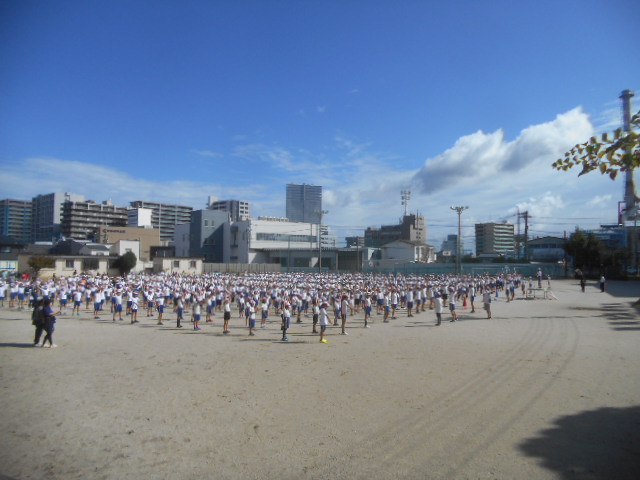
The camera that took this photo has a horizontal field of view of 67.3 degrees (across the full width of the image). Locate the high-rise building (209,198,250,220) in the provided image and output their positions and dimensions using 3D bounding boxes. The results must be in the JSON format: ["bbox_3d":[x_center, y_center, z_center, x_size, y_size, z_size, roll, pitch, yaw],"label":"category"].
[{"bbox_3d":[-62.220,-5.757,332.356,27.000,39.877,11.000,-1,-2,33],"label":"high-rise building"}]

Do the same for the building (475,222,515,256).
[{"bbox_3d":[133.043,2.175,365.980,26.000,28.714,15.500,2,-2,-35],"label":"building"}]

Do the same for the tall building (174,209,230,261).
[{"bbox_3d":[-21.277,0.426,88.267,8.500,10.960,6.300,-2,-3,45],"label":"tall building"}]

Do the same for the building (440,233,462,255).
[{"bbox_3d":[126.436,7.938,459.817,9.000,23.670,18.000,2,-3,-40],"label":"building"}]

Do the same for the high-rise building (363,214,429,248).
[{"bbox_3d":[56.119,-0.116,358.044,16.500,31.815,45.000,2,-3,-38],"label":"high-rise building"}]

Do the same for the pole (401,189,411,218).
[{"bbox_3d":[61.034,-26.135,343.135,6.500,18.477,5.000,0,-2,10],"label":"pole"}]

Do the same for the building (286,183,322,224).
[{"bbox_3d":[-19.493,-21.839,608.723,40.000,91.839,24.000,1,-2,-18],"label":"building"}]

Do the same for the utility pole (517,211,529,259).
[{"bbox_3d":[35.203,0.518,83.040,2.000,11.087,0.900,0,-2,10],"label":"utility pole"}]

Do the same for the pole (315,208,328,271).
[{"bbox_3d":[0.161,0.570,60.017,1.750,8.956,0.800,0,-2,0],"label":"pole"}]

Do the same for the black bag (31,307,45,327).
[{"bbox_3d":[-9.115,2.470,15.521,0.420,0.620,0.250,1,-2,-30],"label":"black bag"}]

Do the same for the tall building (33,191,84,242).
[{"bbox_3d":[-167.481,-7.720,308.357,27.000,40.861,20.000,-1,-2,35],"label":"tall building"}]

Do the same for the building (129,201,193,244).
[{"bbox_3d":[-106.074,-4.809,322.940,12.500,36.799,41.000,-1,-2,33],"label":"building"}]

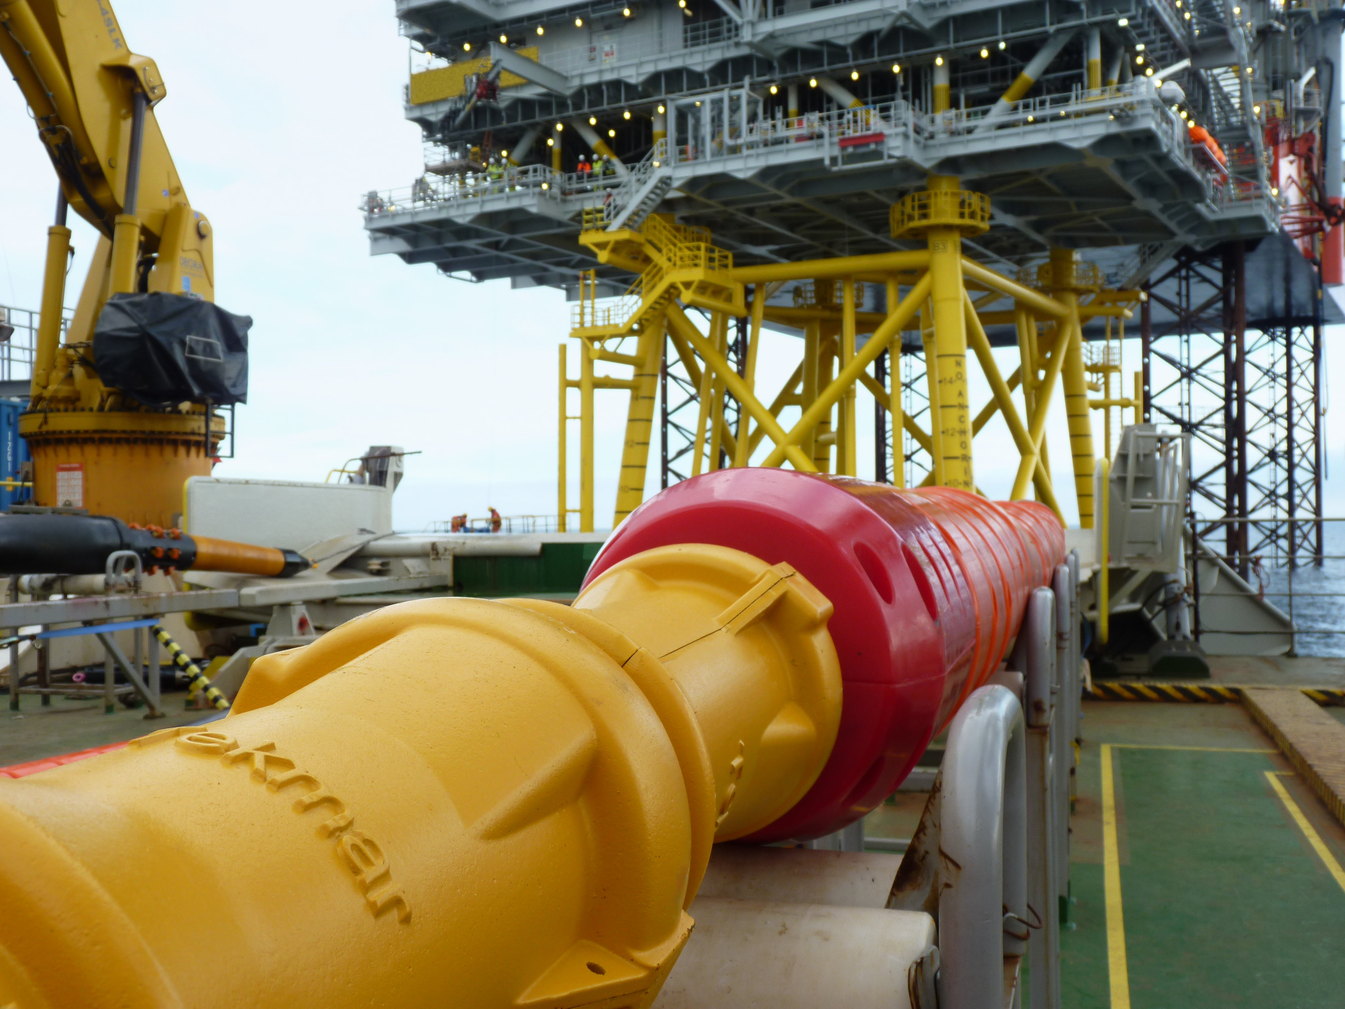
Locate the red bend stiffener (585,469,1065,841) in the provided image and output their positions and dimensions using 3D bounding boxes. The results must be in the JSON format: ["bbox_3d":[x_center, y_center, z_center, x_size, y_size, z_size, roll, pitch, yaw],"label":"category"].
[{"bbox_3d":[0.672,0.179,3.612,0.410,0.410,4.420,-1,-1,16],"label":"red bend stiffener"}]

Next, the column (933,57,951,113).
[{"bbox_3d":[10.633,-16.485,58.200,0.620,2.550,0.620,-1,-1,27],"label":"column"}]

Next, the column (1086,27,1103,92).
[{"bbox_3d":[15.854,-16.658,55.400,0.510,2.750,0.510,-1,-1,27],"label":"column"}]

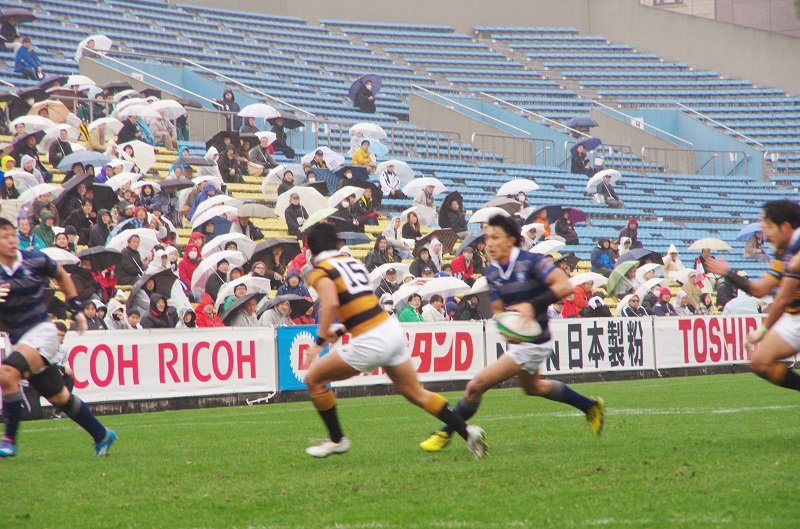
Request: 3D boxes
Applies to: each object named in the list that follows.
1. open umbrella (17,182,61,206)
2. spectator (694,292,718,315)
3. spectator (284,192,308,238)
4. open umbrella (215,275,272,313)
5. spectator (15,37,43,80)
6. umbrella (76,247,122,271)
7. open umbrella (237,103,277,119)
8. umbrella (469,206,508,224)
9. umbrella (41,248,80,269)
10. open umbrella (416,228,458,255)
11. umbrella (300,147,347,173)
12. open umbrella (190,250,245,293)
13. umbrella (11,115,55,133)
[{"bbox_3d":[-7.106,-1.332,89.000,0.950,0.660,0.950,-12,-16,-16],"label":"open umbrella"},{"bbox_3d":[5.892,1.173,85.031,0.560,1.250,0.780,-1,-1,-36],"label":"spectator"},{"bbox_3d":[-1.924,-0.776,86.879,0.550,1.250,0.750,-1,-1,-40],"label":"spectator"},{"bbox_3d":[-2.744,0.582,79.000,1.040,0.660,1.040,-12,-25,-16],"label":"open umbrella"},{"bbox_3d":[-9.659,-5.288,117.018,0.800,1.250,0.560,-2,-1,27],"label":"spectator"},{"bbox_3d":[-5.074,0.050,75.937,0.840,0.720,0.840,-16,-26,17],"label":"umbrella"},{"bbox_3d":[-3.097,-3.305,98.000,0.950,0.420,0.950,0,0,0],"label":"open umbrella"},{"bbox_3d":[1.940,-0.833,93.984,0.970,0.780,0.970,-10,-3,22],"label":"umbrella"},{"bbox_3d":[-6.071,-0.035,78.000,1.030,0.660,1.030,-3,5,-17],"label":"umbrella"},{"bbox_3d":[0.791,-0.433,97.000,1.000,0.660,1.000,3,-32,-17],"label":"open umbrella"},{"bbox_3d":[-1.814,-2.400,103.745,1.050,0.780,1.050,2,-41,1],"label":"umbrella"},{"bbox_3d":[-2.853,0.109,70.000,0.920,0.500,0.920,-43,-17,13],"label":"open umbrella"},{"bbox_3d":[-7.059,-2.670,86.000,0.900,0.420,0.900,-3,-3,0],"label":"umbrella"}]

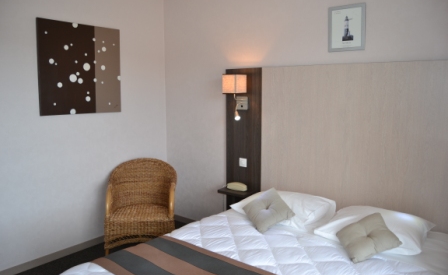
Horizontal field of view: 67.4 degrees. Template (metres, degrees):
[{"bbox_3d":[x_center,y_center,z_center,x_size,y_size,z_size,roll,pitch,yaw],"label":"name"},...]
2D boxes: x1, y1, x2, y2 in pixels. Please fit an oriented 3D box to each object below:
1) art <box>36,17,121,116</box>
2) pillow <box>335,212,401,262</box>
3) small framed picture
[{"bbox_3d":[-1.254,-0.606,3.007,0.025,0.780,0.755,7,10,39],"label":"art"},{"bbox_3d":[0.796,0.552,1.852,0.280,0.100,0.280,-29,16,8],"label":"pillow"},{"bbox_3d":[0.882,-0.786,2.426,0.265,0.320,0.020,7,10,39],"label":"small framed picture"}]

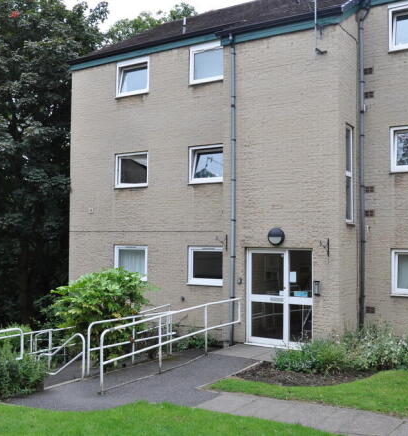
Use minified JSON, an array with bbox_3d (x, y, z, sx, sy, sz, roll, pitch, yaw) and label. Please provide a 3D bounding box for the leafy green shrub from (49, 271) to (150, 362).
[{"bbox_3d":[-2.066,1.986,10.900,2.030,1.840,1.750,1,-2,-11],"label":"leafy green shrub"}]

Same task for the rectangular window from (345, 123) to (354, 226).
[{"bbox_3d":[3.111,-0.922,11.780,0.100,2.110,0.590,-1,-3,32],"label":"rectangular window"}]

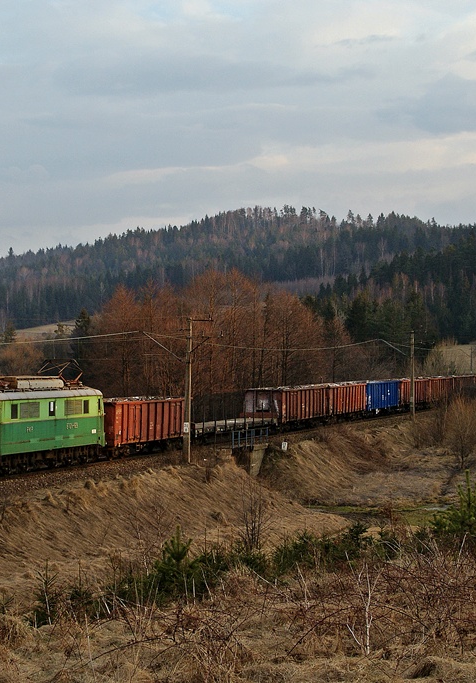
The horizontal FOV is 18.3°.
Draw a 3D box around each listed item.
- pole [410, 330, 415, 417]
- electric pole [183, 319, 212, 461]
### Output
[{"bbox_3d":[18.934,3.581,160.500,0.420,9.500,0.400,0,-1,19],"label":"pole"},{"bbox_3d":[-2.656,3.213,97.000,1.950,9.700,0.450,0,-1,19],"label":"electric pole"}]

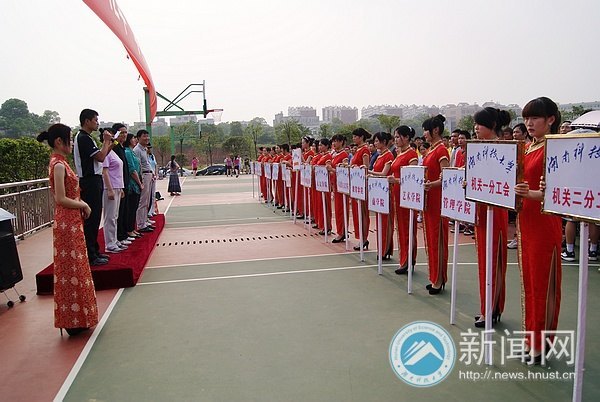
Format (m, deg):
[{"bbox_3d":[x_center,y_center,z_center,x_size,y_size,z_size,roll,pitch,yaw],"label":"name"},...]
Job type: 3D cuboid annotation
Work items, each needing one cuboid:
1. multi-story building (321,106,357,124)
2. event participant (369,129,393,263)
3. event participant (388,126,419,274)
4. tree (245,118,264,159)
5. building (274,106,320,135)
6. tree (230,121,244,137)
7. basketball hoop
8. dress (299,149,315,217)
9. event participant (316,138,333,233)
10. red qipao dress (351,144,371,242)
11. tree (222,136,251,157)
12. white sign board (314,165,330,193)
[{"bbox_3d":[30.737,-64.510,380.000,27.000,16.000,15.000,0,5,11],"label":"multi-story building"},{"bbox_3d":[1.096,-0.069,6.650,0.360,1.690,0.440,-4,5,-20],"label":"event participant"},{"bbox_3d":[1.154,-0.009,5.640,0.380,1.650,0.440,-3,5,-18],"label":"event participant"},{"bbox_3d":[-4.544,-5.842,50.000,2.100,4.800,2.100,-3,5,-12],"label":"tree"},{"bbox_3d":[-1.648,-53.056,330.000,30.000,19.000,15.000,-1,5,9],"label":"building"},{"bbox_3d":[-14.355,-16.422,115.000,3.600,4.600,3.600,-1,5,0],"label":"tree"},{"bbox_3d":[-2.734,-2.766,16.200,0.580,0.440,0.460,-3,5,-12],"label":"basketball hoop"},{"bbox_3d":[0.151,-0.410,11.100,0.280,1.450,0.390,-3,5,-15],"label":"dress"},{"bbox_3d":[0.445,-0.264,9.100,0.360,1.730,0.440,-4,5,-20],"label":"event participant"},{"bbox_3d":[0.900,-0.127,7.450,0.270,1.430,0.400,-4,5,-20],"label":"red qipao dress"},{"bbox_3d":[-8.624,-6.383,68.000,3.800,4.700,3.800,-2,5,0],"label":"tree"},{"bbox_3d":[0.337,-0.355,8.000,0.050,0.410,0.560,-4,5,-18],"label":"white sign board"}]

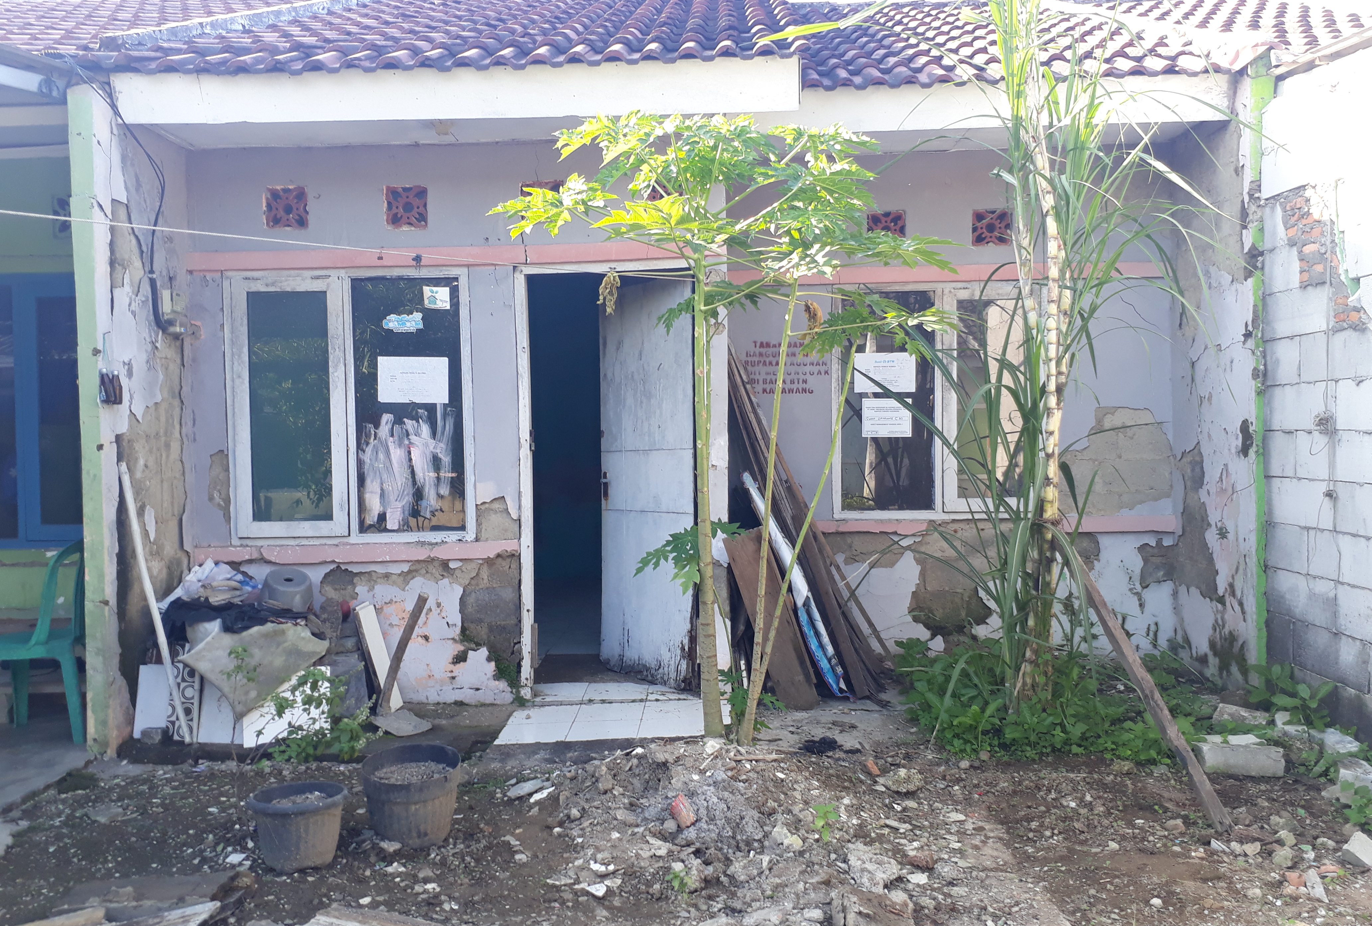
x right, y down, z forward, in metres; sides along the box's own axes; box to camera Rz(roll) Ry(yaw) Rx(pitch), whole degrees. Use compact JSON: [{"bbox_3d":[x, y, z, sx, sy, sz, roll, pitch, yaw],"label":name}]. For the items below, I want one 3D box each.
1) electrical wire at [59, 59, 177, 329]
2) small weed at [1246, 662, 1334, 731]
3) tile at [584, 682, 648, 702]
[{"bbox_3d":[-2.442,-1.111,4.577,0.180,1.020,0.640,-1,1,0],"label":"electrical wire"},{"bbox_3d":[2.577,1.002,4.553,0.347,0.292,0.300,-1,1,0],"label":"small weed"},{"bbox_3d":[-0.334,1.111,5.167,0.300,0.010,0.300,-1,2,0],"label":"tile"}]

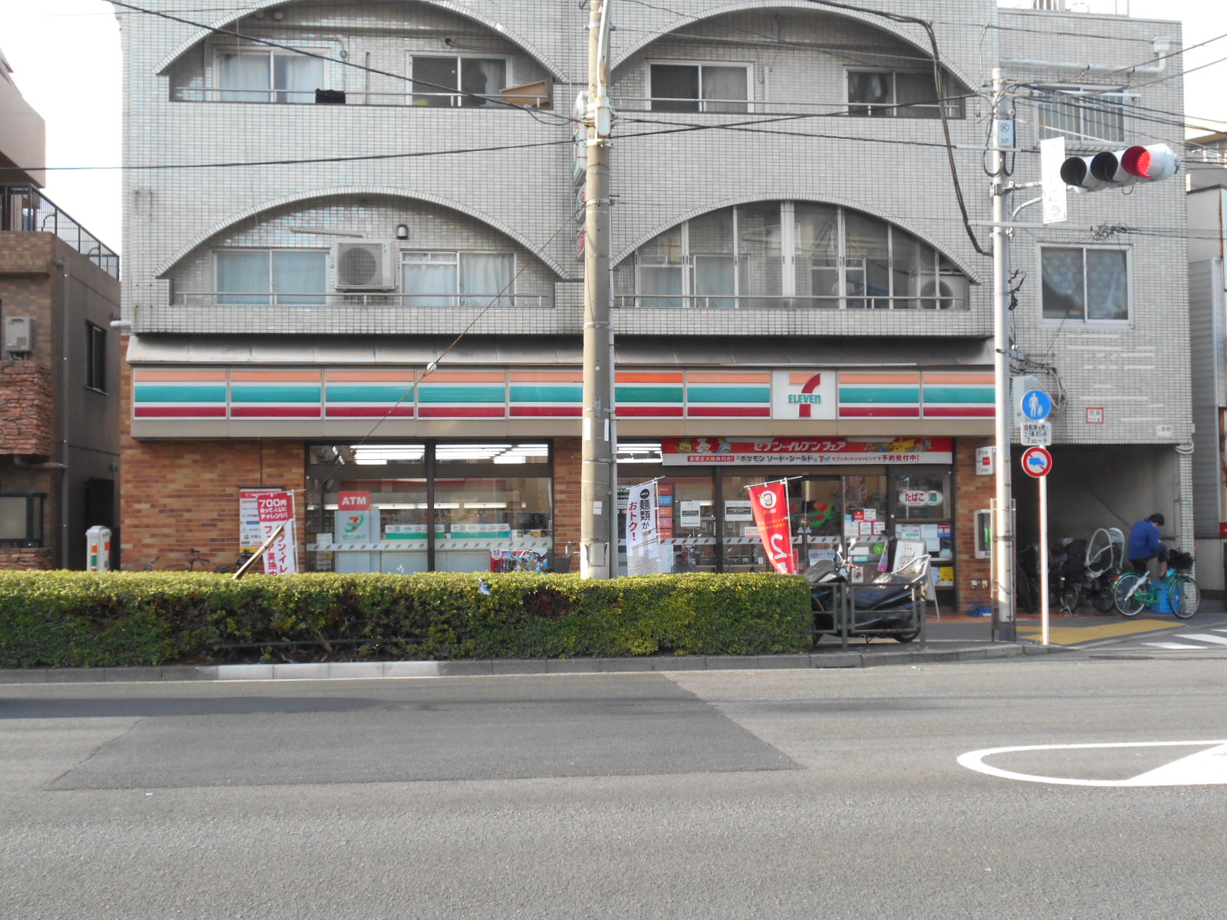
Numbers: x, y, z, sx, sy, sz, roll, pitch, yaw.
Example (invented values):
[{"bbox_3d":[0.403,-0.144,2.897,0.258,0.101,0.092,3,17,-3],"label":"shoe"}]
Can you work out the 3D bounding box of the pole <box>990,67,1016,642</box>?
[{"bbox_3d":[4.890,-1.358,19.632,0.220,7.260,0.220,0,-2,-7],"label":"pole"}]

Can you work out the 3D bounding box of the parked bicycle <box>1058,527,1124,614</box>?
[{"bbox_3d":[7.698,1.774,25.228,1.600,1.400,0.600,2,-3,-44],"label":"parked bicycle"}]

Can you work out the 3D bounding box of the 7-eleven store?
[{"bbox_3d":[-0.789,0.591,24.408,12.660,3.750,5.000,0,-2,-7],"label":"7-eleven store"}]

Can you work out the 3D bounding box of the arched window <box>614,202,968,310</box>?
[{"bbox_3d":[2.629,-3.010,23.198,5.420,1.600,0.350,0,-2,-7],"label":"arched window"}]

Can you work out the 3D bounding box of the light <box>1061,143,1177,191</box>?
[{"bbox_3d":[5.815,-3.394,18.048,0.500,0.390,1.260,1,-3,-40],"label":"light"}]

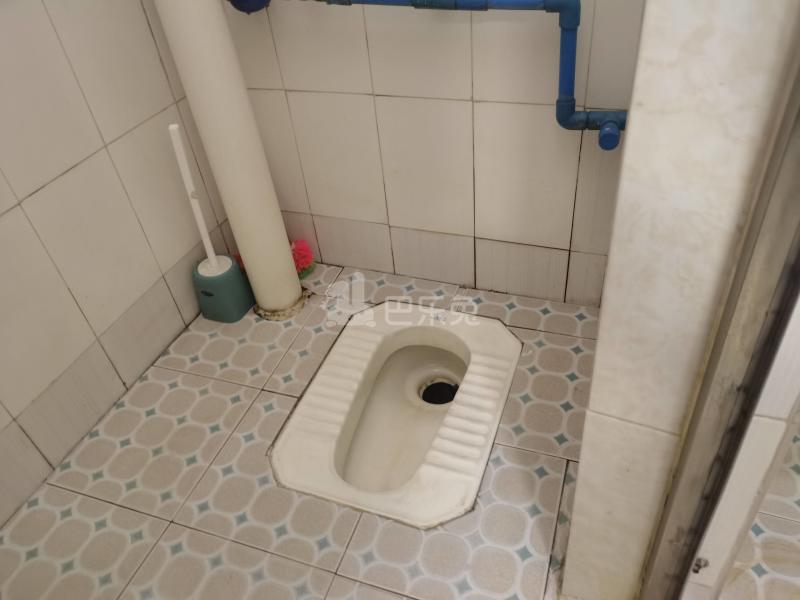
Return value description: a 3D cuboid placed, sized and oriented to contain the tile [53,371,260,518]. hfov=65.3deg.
[{"bbox_3d":[-0.455,0.258,1.186,0.272,0.010,0.300,9,42,18],"label":"tile"}]

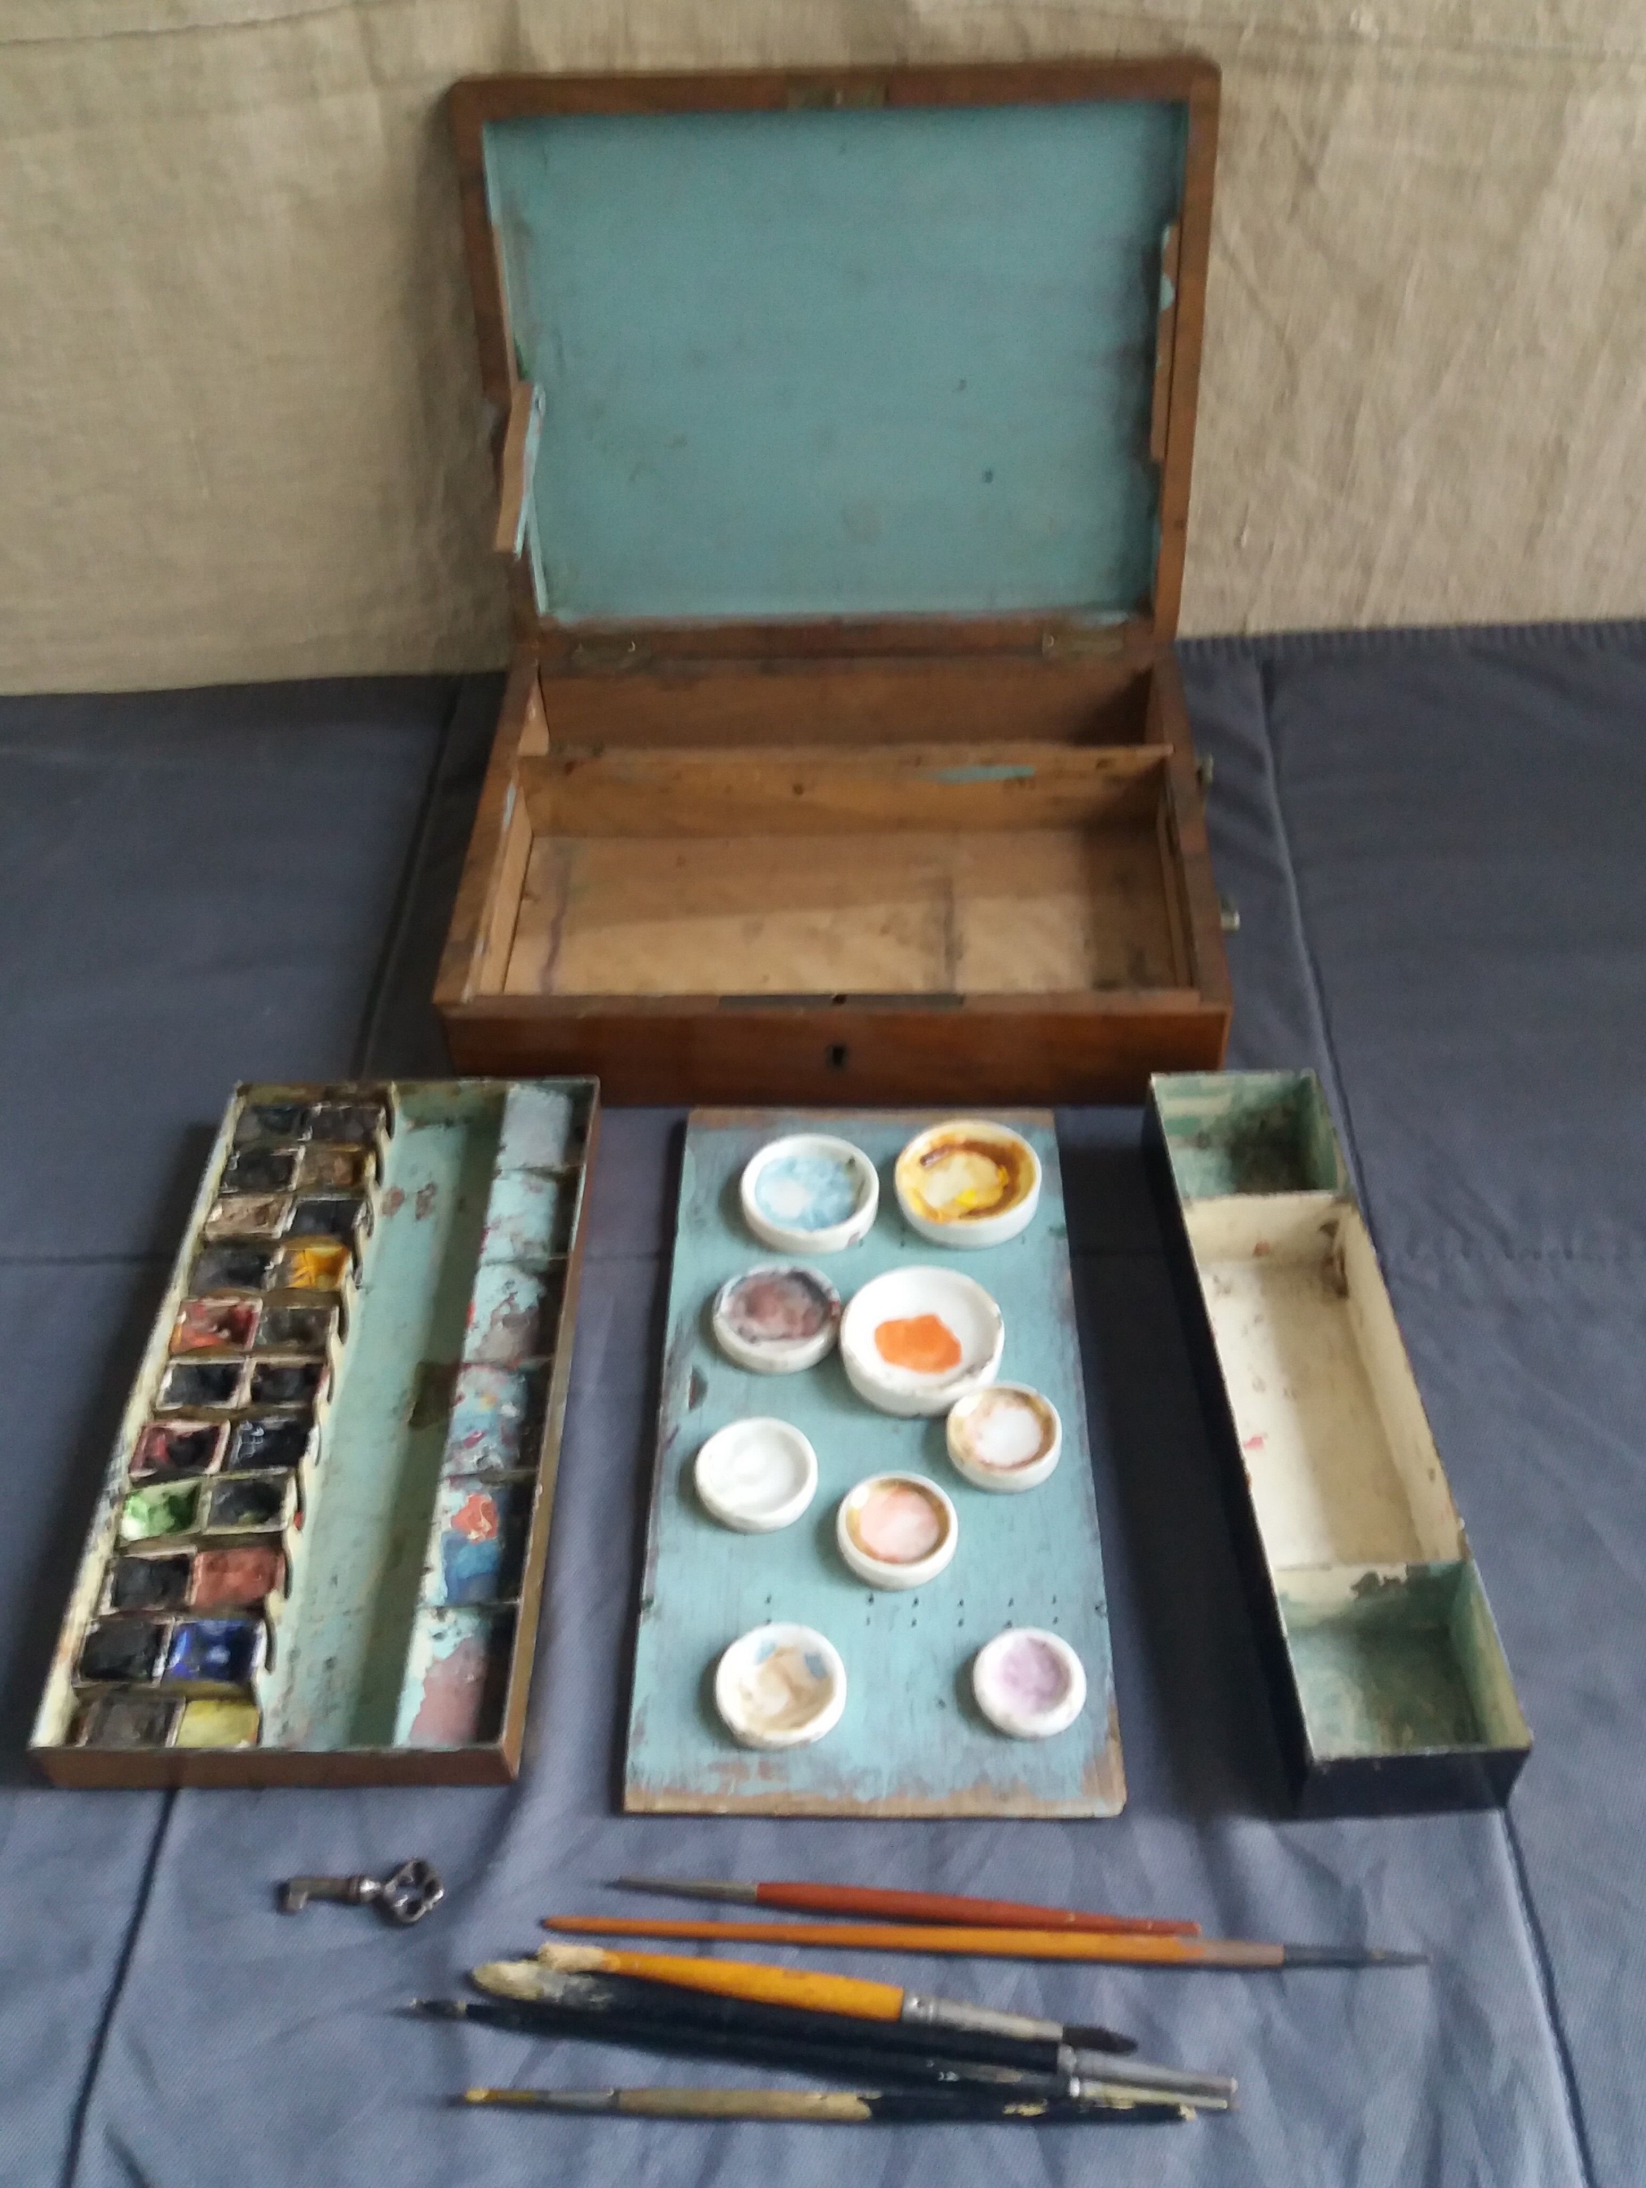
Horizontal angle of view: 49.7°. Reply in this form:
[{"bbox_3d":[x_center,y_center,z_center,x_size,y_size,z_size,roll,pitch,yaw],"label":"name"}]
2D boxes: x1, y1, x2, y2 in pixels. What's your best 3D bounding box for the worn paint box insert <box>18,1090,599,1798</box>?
[{"bbox_3d":[-0.129,0.081,0.496,0.112,0.019,0.216,-1,47,2],"label":"worn paint box insert"}]

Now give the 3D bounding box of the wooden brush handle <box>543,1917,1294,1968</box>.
[{"bbox_3d":[0.019,0.188,0.396,0.163,0.006,0.006,1,47,4],"label":"wooden brush handle"}]

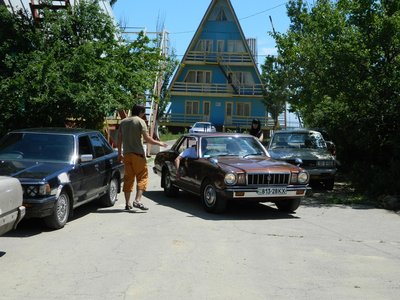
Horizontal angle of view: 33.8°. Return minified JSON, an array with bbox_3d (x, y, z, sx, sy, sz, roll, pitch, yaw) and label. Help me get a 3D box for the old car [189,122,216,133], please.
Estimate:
[{"bbox_3d":[0.161,-1.143,42.996,1.660,1.360,4.250,0,3,6],"label":"old car"}]

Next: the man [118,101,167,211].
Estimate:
[{"bbox_3d":[-1.014,0.131,11.521,0.700,1.820,0.550,2,3,30],"label":"man"}]

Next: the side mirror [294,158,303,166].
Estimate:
[{"bbox_3d":[1.694,0.215,11.329,0.125,0.140,0.090,-1,3,-19],"label":"side mirror"}]

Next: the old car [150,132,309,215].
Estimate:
[{"bbox_3d":[0.414,0.321,12.751,1.660,1.390,4.450,-1,3,-19],"label":"old car"}]

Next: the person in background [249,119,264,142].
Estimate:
[{"bbox_3d":[1.399,0.035,16.322,0.460,1.614,0.300,1,3,9],"label":"person in background"}]

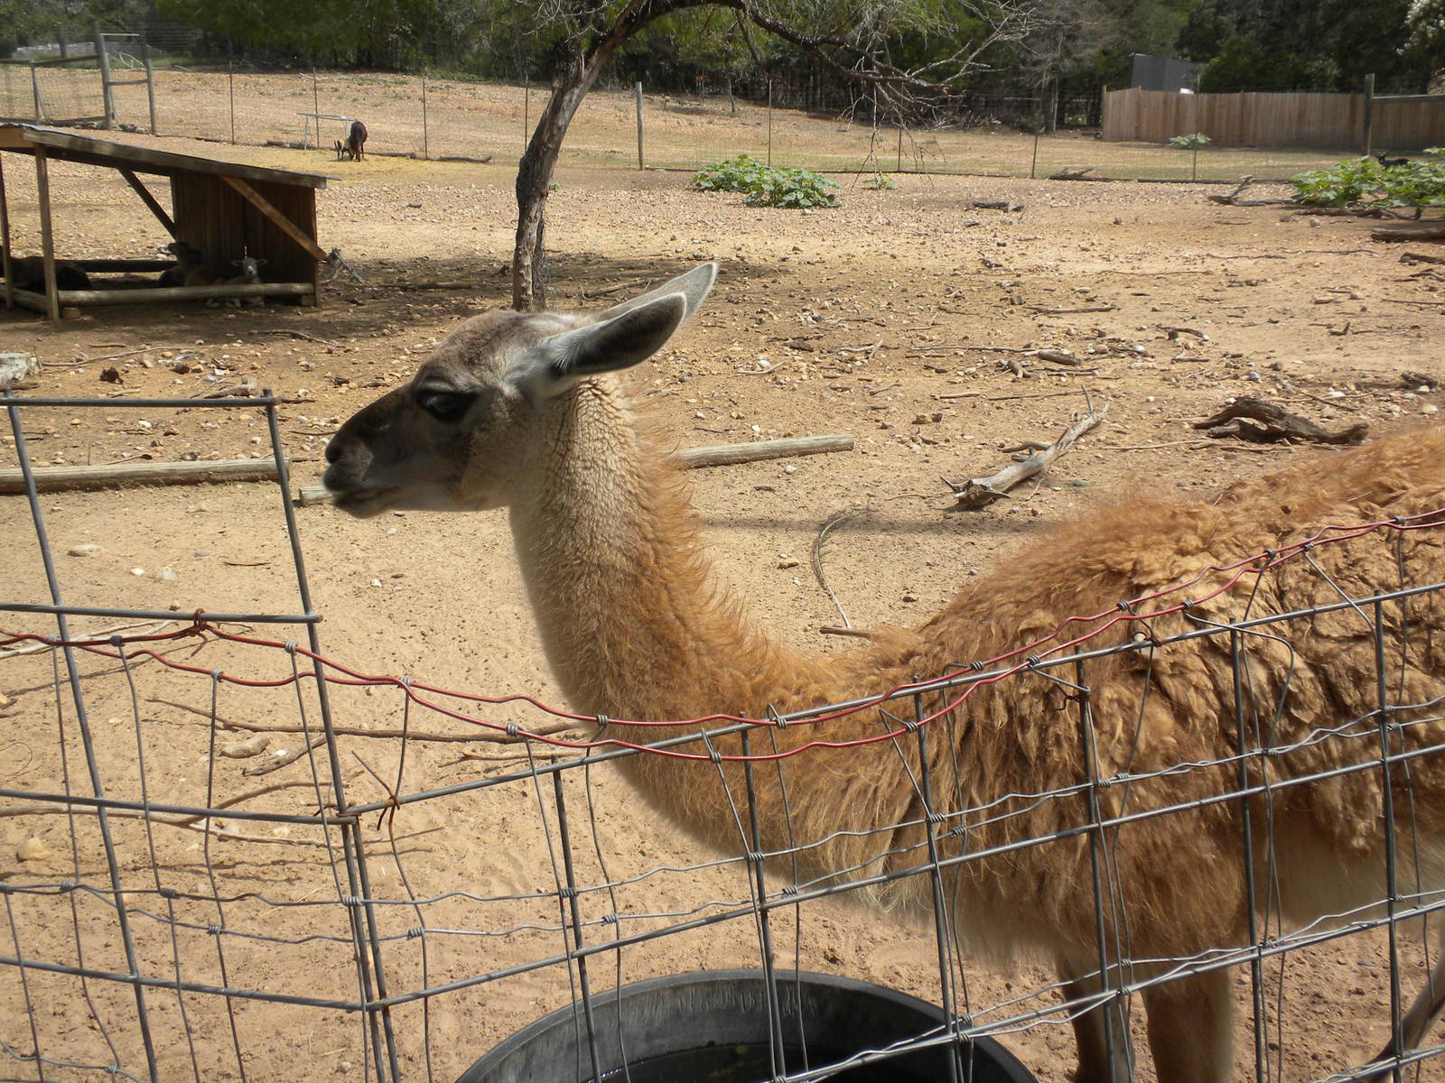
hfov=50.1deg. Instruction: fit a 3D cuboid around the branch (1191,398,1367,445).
[{"bbox_3d":[2.470,-0.535,6.831,0.780,0.150,0.260,3,17,12],"label":"branch"}]

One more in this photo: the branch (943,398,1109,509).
[{"bbox_3d":[1.314,-0.426,6.457,0.360,0.180,1.550,9,19,31],"label":"branch"}]

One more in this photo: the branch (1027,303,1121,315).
[{"bbox_3d":[2.457,-1.639,10.808,0.660,0.050,0.140,2,16,8],"label":"branch"}]

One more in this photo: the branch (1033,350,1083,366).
[{"bbox_3d":[1.916,-1.047,8.781,0.300,0.060,0.080,15,22,42],"label":"branch"}]

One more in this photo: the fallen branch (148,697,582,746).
[{"bbox_3d":[-0.884,0.435,3.797,1.100,0.070,0.130,1,16,7],"label":"fallen branch"}]

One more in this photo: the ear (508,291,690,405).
[{"bbox_3d":[-0.128,-0.205,1.620,0.210,0.068,0.065,-27,10,13],"label":"ear"}]

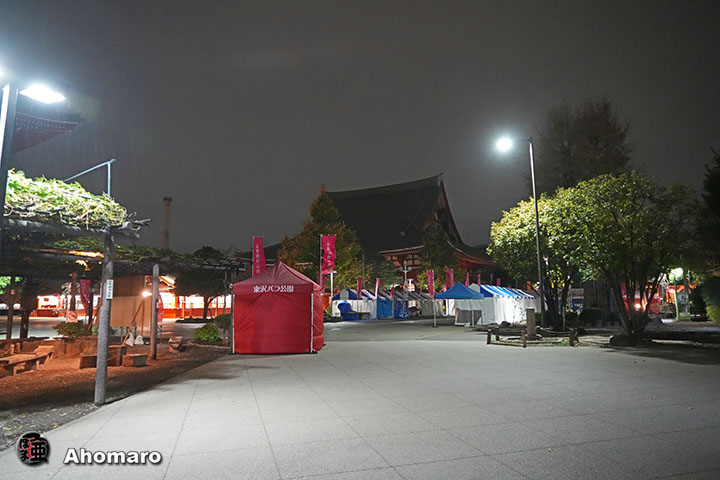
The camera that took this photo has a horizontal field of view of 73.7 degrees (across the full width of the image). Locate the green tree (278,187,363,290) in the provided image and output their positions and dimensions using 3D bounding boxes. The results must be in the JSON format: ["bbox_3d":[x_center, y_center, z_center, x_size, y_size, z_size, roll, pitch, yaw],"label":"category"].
[{"bbox_3d":[-4.476,1.170,54.295,9.400,14.700,9.200,-1,-7,0],"label":"green tree"}]

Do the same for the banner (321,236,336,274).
[{"bbox_3d":[-1.178,0.549,18.077,0.600,1.520,0.060,-2,-7,6],"label":"banner"}]

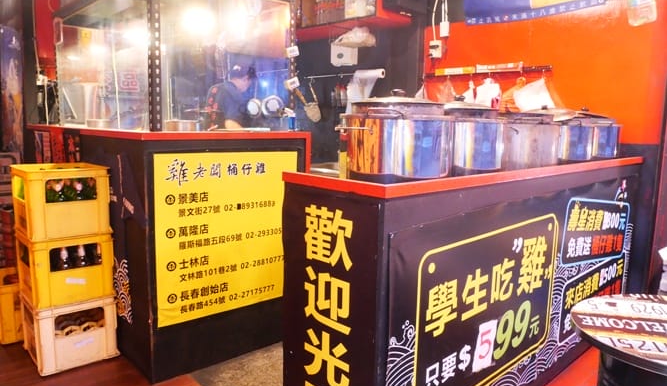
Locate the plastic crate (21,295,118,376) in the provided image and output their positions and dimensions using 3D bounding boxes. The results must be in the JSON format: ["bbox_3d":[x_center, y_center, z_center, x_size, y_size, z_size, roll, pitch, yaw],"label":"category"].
[{"bbox_3d":[-1.328,0.649,2.329,0.340,0.314,0.360,-6,11,-43],"label":"plastic crate"}]

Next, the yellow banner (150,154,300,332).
[{"bbox_3d":[-0.473,0.190,2.222,0.755,0.760,0.012,-6,11,-42],"label":"yellow banner"}]

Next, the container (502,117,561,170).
[{"bbox_3d":[0.832,-0.227,2.039,0.305,0.200,0.295,-6,11,-42],"label":"container"}]

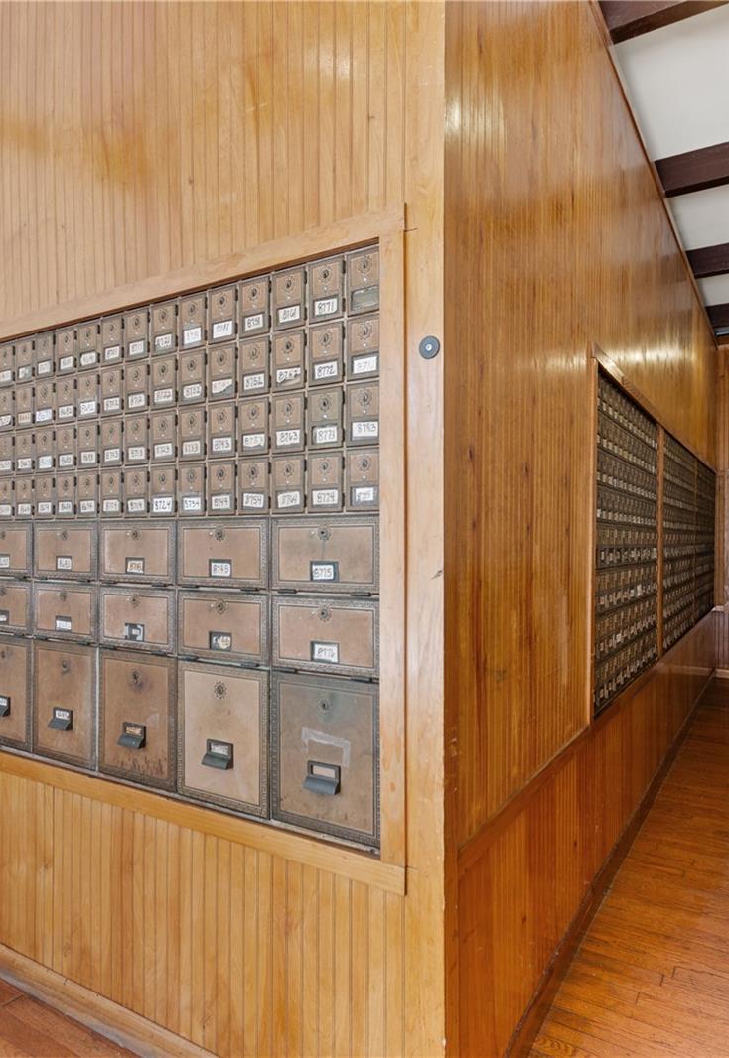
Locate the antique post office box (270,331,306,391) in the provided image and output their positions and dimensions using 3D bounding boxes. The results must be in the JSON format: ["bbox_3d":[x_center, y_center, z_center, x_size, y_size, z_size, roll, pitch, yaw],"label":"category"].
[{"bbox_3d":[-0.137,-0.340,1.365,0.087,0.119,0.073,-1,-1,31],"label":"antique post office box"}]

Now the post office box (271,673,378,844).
[{"bbox_3d":[-0.054,0.439,1.302,0.260,0.295,0.080,0,0,31],"label":"post office box"}]

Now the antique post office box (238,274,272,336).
[{"bbox_3d":[-0.215,-0.465,1.414,0.087,0.121,0.073,-1,-1,31],"label":"antique post office box"}]

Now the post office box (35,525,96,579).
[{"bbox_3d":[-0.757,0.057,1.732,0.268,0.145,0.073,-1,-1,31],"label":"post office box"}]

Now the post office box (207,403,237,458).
[{"bbox_3d":[-0.288,-0.211,1.432,0.085,0.121,0.060,0,0,31],"label":"post office box"}]

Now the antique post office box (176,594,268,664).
[{"bbox_3d":[-0.292,0.209,1.450,0.268,0.142,0.073,-1,-1,31],"label":"antique post office box"}]

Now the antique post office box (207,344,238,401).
[{"bbox_3d":[-0.288,-0.333,1.432,0.085,0.121,0.060,0,0,31],"label":"antique post office box"}]

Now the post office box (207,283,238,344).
[{"bbox_3d":[-0.288,-0.457,1.432,0.085,0.121,0.060,0,0,31],"label":"post office box"}]

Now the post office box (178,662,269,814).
[{"bbox_3d":[-0.302,0.441,1.431,0.268,0.303,0.090,-1,-1,31],"label":"post office box"}]

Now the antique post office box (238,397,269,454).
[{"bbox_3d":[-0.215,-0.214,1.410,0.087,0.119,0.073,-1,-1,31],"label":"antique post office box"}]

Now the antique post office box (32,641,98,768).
[{"bbox_3d":[-0.767,0.445,1.711,0.268,0.303,0.090,-1,-1,31],"label":"antique post office box"}]

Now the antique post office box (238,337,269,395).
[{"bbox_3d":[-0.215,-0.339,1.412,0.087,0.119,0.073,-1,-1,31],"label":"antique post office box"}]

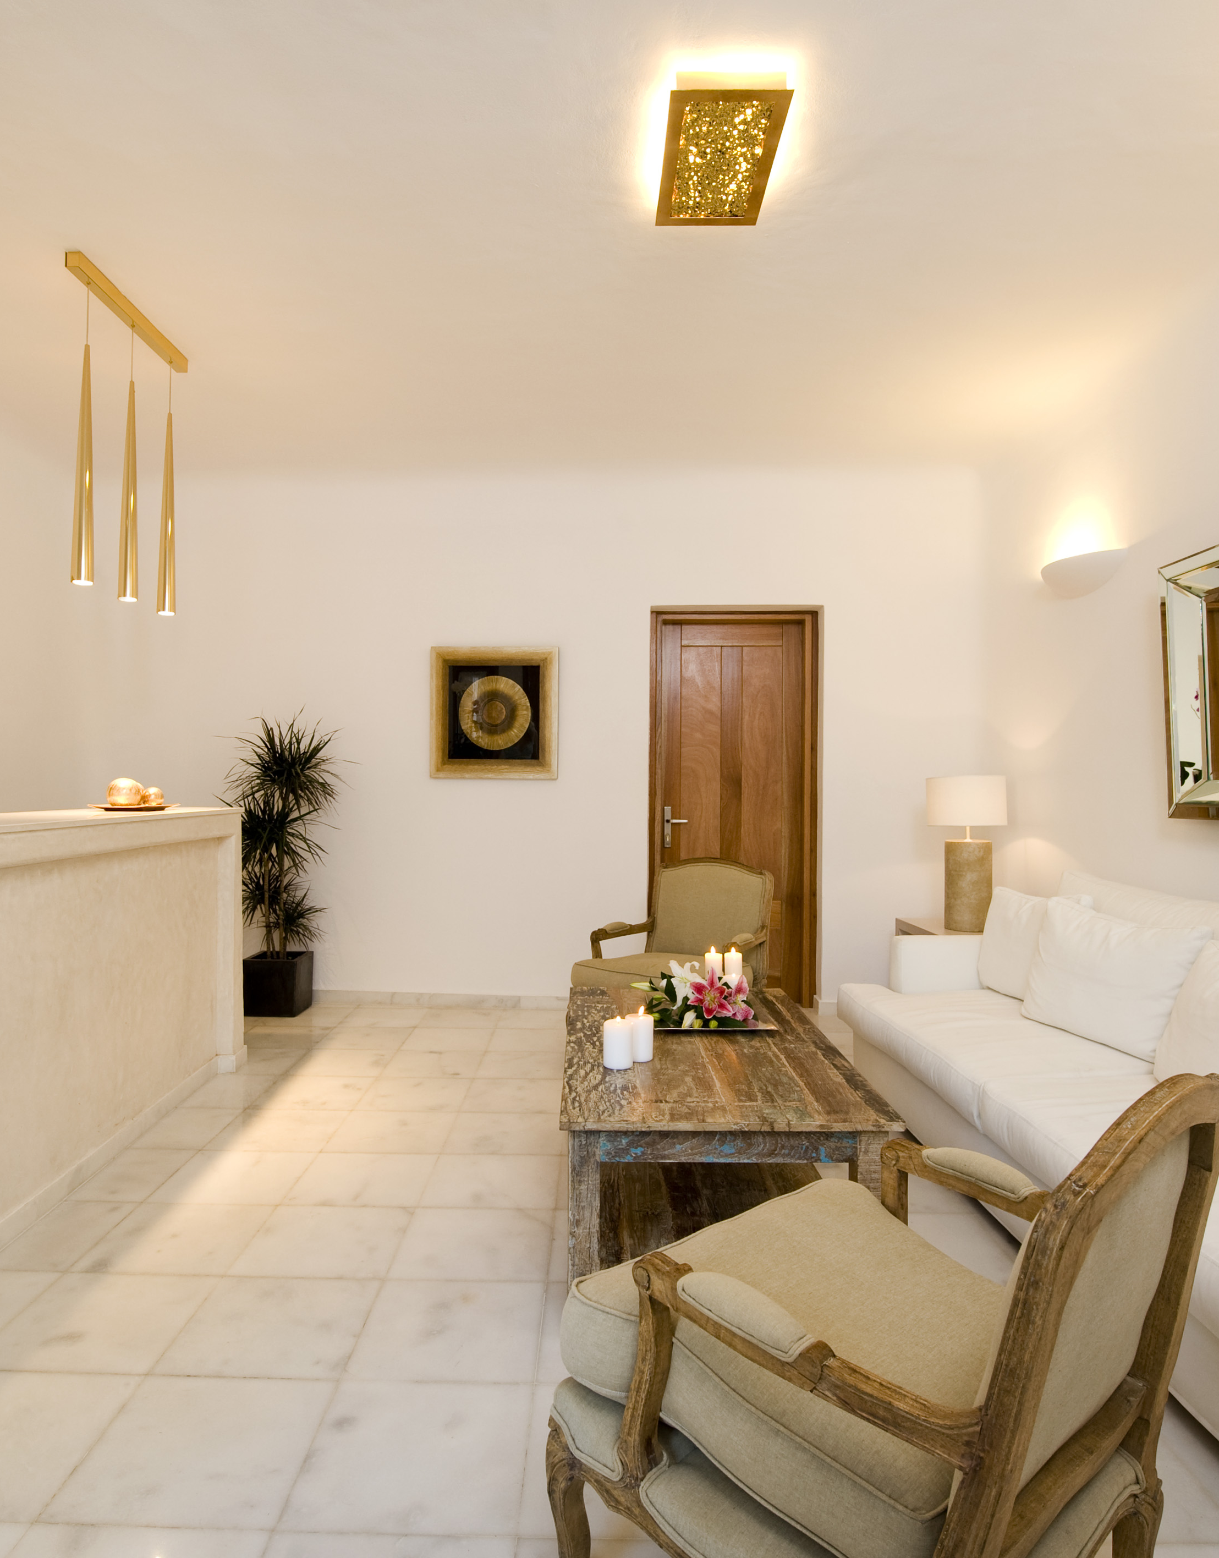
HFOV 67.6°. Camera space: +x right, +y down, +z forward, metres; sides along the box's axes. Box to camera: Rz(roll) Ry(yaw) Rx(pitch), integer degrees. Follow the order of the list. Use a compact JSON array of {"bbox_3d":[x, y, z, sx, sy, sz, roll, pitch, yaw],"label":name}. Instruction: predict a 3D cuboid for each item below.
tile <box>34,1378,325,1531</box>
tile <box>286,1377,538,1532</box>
[{"bbox_3d":[-0.757,1.249,1.697,0.400,0.015,0.385,1,0,0],"label":"tile"},{"bbox_3d":[-0.354,1.261,1.698,0.400,0.020,0.390,1,0,0],"label":"tile"}]

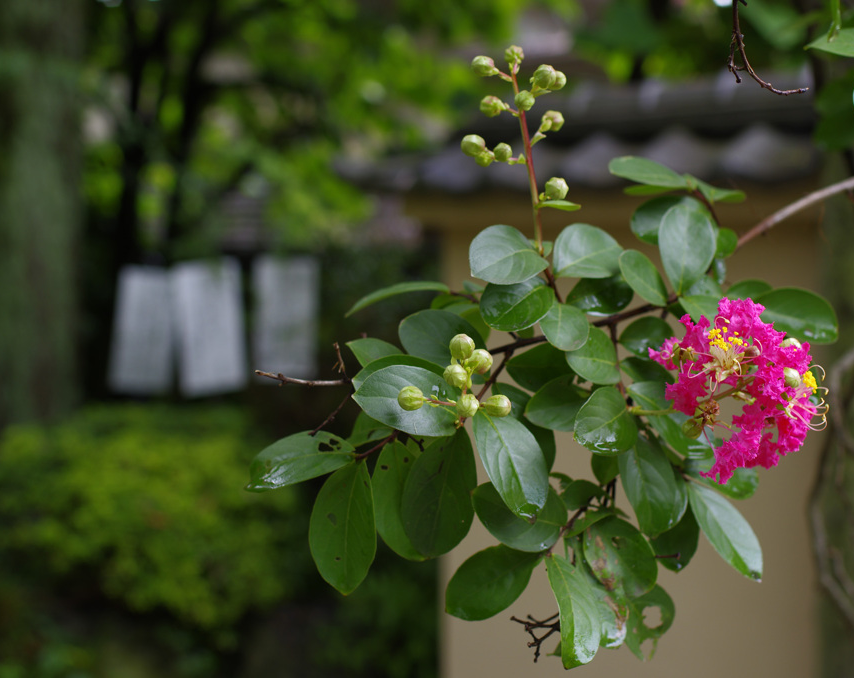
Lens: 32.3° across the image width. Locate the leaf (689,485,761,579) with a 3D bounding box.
[{"bbox_3d":[0.141,0.090,0.695,0.025,0.057,0.009,-27,-14,-37],"label":"leaf"}]

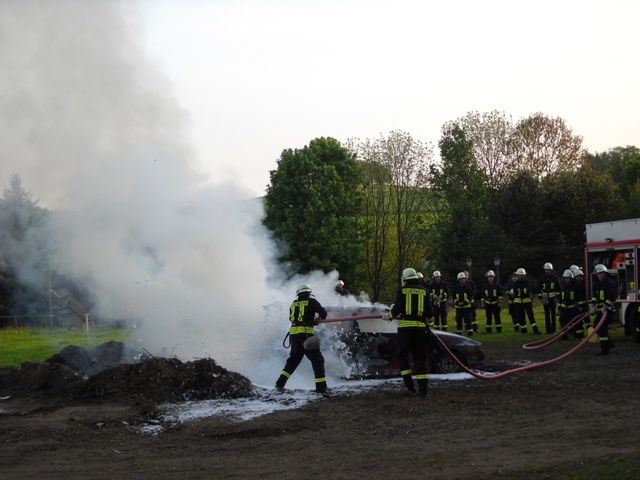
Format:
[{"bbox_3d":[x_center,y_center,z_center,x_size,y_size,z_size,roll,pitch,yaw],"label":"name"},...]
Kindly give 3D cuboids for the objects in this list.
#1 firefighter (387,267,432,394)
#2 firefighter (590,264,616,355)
[{"bbox_3d":[1.290,1.360,15.200,0.660,1.870,0.560,1,-2,-25],"label":"firefighter"},{"bbox_3d":[5.750,1.410,21.000,0.570,1.830,0.550,2,-2,-42],"label":"firefighter"}]

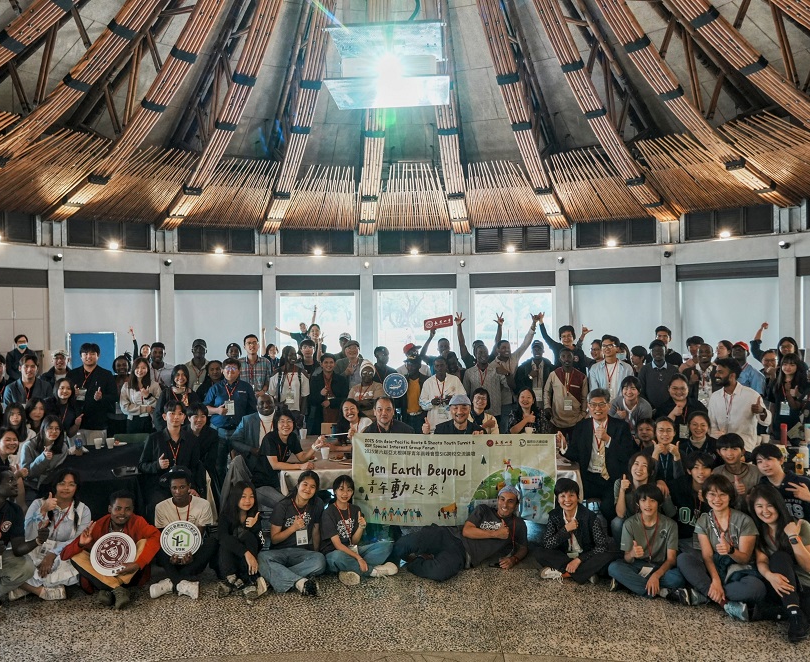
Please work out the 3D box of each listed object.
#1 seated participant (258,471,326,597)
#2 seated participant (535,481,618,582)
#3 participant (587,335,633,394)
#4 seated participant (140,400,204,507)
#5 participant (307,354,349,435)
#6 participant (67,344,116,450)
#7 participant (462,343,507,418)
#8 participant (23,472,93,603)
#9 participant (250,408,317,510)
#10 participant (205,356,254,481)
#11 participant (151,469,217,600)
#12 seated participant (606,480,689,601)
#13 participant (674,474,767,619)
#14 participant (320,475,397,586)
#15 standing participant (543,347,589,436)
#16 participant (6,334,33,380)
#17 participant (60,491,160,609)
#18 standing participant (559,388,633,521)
[{"bbox_3d":[-0.909,1.573,5.330,0.580,0.870,0.650,-1,1,-7],"label":"seated participant"},{"bbox_3d":[1.397,1.582,5.420,0.680,0.790,0.620,-1,1,13],"label":"seated participant"},{"bbox_3d":[2.158,0.935,6.950,0.480,1.790,0.340,0,1,14],"label":"participant"},{"bbox_3d":[-2.036,1.286,5.850,0.580,1.280,0.800,-1,1,-6],"label":"seated participant"},{"bbox_3d":[-0.966,1.132,8.400,0.520,1.680,0.360,-1,1,-3],"label":"participant"},{"bbox_3d":[-3.218,0.999,6.850,0.540,1.741,0.400,-1,1,-20],"label":"participant"},{"bbox_3d":[0.873,1.012,7.400,0.540,1.700,0.340,-1,1,3],"label":"participant"},{"bbox_3d":[-2.658,1.479,5.030,0.600,0.839,0.740,-1,1,-22],"label":"participant"},{"bbox_3d":[-1.030,1.291,5.550,0.620,1.260,0.800,-1,1,-34],"label":"participant"},{"bbox_3d":[-2.020,1.154,7.700,0.560,1.680,0.360,-1,1,-10],"label":"participant"},{"bbox_3d":[-1.656,1.479,5.020,0.540,0.825,0.750,-1,1,-13],"label":"participant"},{"bbox_3d":[1.808,1.500,4.920,0.660,0.737,0.660,0,1,16],"label":"seated participant"},{"bbox_3d":[2.253,1.461,4.720,0.660,0.817,0.800,0,1,27],"label":"participant"},{"bbox_3d":[-0.368,1.524,5.270,0.640,0.790,0.700,-1,1,-5],"label":"participant"},{"bbox_3d":[1.894,1.076,7.850,0.520,1.730,0.360,-1,1,7],"label":"standing participant"},{"bbox_3d":[-5.657,0.946,9.800,0.480,1.774,0.330,-1,1,-25],"label":"participant"},{"bbox_3d":[-2.153,1.539,4.880,0.680,0.717,0.720,-1,1,-19],"label":"participant"},{"bbox_3d":[1.560,1.169,5.420,0.620,1.385,0.720,0,1,13],"label":"standing participant"}]

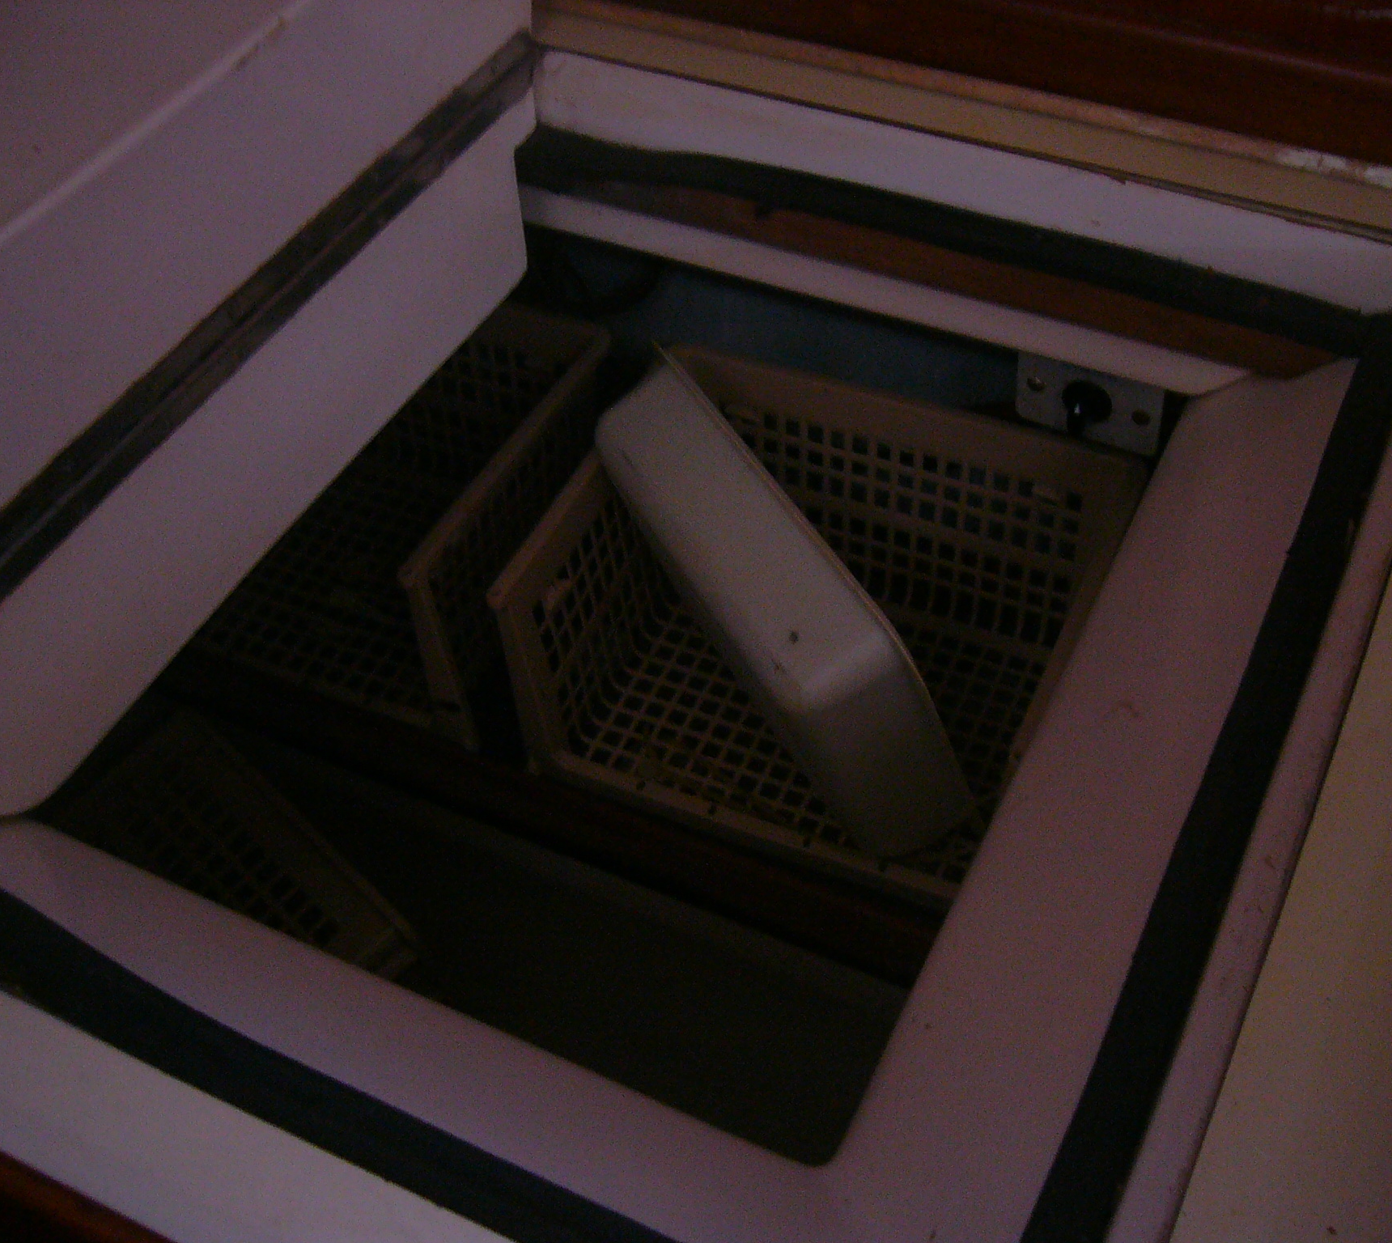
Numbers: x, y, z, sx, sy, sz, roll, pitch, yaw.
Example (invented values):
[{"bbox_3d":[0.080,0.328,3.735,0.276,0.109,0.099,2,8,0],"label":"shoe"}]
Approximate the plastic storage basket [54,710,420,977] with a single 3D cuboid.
[{"bbox_3d":[-0.301,0.223,1.174,0.213,0.283,0.151,43,75,11],"label":"plastic storage basket"}]

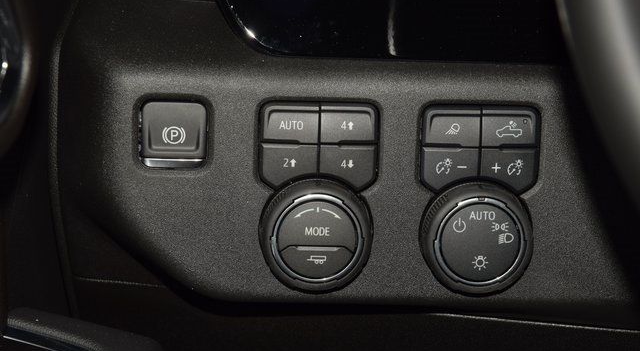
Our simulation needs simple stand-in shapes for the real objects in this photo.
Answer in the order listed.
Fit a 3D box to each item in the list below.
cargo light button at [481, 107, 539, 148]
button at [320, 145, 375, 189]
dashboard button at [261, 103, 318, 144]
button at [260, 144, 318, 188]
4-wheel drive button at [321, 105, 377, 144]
[{"bbox_3d":[0.075,-0.020,0.744,0.022,0.015,0.008,1,10,-1],"label":"cargo light button"},{"bbox_3d":[0.011,-0.004,0.746,0.022,0.018,0.008,1,10,-1],"label":"button"},{"bbox_3d":[-0.011,-0.021,0.742,0.022,0.015,0.008,1,10,-1],"label":"dashboard button"},{"bbox_3d":[-0.012,-0.004,0.745,0.022,0.017,0.008,1,10,-1],"label":"button"},{"bbox_3d":[0.011,-0.021,0.743,0.022,0.015,0.008,1,10,-1],"label":"4-wheel drive button"}]

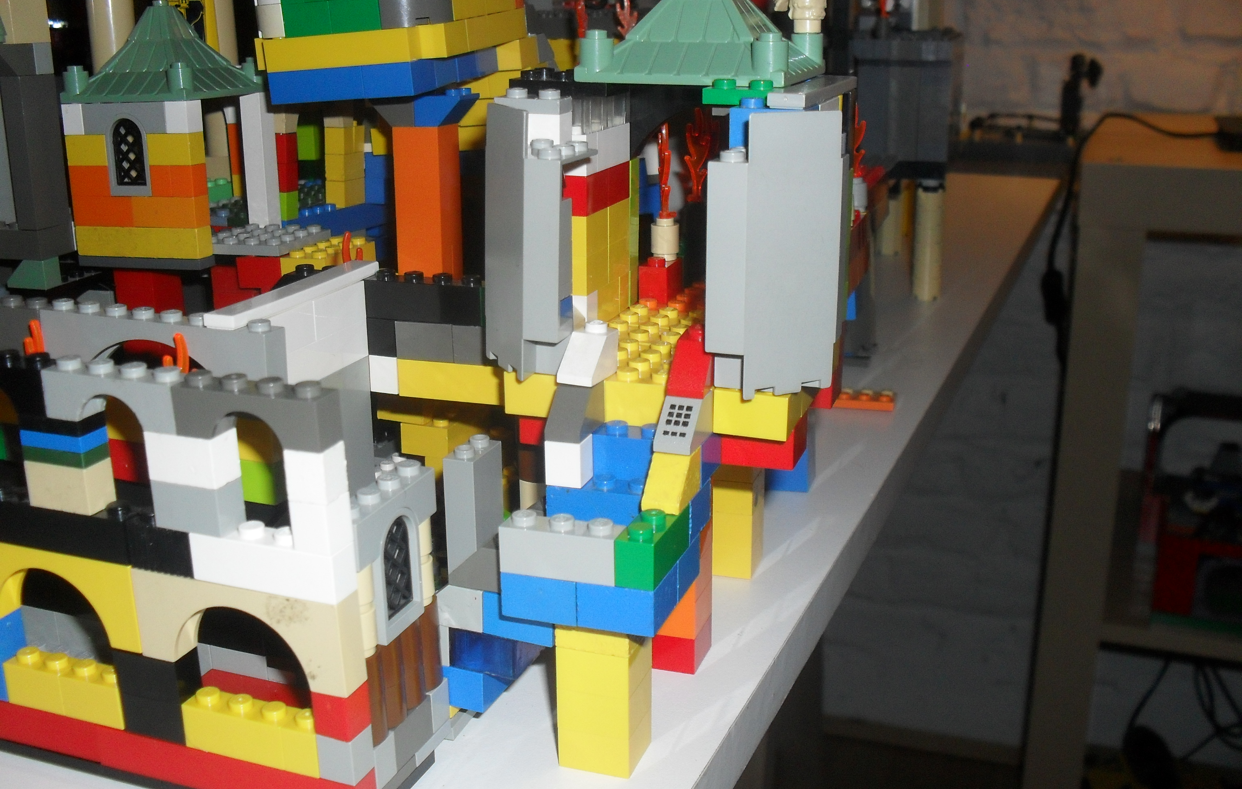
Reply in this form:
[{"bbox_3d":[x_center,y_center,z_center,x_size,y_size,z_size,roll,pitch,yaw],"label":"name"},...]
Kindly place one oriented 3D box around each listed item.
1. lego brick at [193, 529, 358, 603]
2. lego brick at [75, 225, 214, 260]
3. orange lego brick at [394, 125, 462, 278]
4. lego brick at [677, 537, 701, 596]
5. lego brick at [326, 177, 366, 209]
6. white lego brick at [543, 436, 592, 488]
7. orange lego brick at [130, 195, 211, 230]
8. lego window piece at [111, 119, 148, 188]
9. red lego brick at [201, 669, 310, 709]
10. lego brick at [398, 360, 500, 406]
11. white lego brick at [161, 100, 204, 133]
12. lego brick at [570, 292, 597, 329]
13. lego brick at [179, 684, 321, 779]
[{"bbox_3d":[-0.065,0.031,0.238,0.032,0.011,0.008,6,18,21],"label":"lego brick"},{"bbox_3d":[-0.154,-0.050,0.404,0.048,0.010,0.008,4,16,16],"label":"lego brick"},{"bbox_3d":[-0.063,-0.065,0.413,0.016,0.049,0.016,4,16,16],"label":"orange lego brick"},{"bbox_3d":[0.006,0.035,0.264,0.017,0.011,0.016,5,17,19],"label":"lego brick"},{"bbox_3d":[-0.101,-0.074,0.462,0.008,0.010,0.016,4,16,14],"label":"lego brick"},{"bbox_3d":[-0.011,0.014,0.271,0.008,0.011,0.008,5,17,19],"label":"white lego brick"},{"bbox_3d":[-0.144,-0.059,0.401,0.024,0.011,0.008,5,17,19],"label":"orange lego brick"},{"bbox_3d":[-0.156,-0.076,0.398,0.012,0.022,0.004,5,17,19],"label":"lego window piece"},{"bbox_3d":[-0.077,0.067,0.286,0.032,0.011,0.008,6,18,21],"label":"red lego brick"},{"bbox_3d":[-0.037,-0.005,0.300,0.032,0.011,0.009,5,17,19],"label":"lego brick"},{"bbox_3d":[-0.132,-0.084,0.381,0.008,0.010,0.008,4,15,18],"label":"white lego brick"},{"bbox_3d":[-0.010,-0.021,0.307,0.008,0.011,0.008,4,17,18],"label":"lego brick"},{"bbox_3d":[-0.072,0.066,0.249,0.032,0.011,0.008,6,17,20],"label":"lego brick"}]

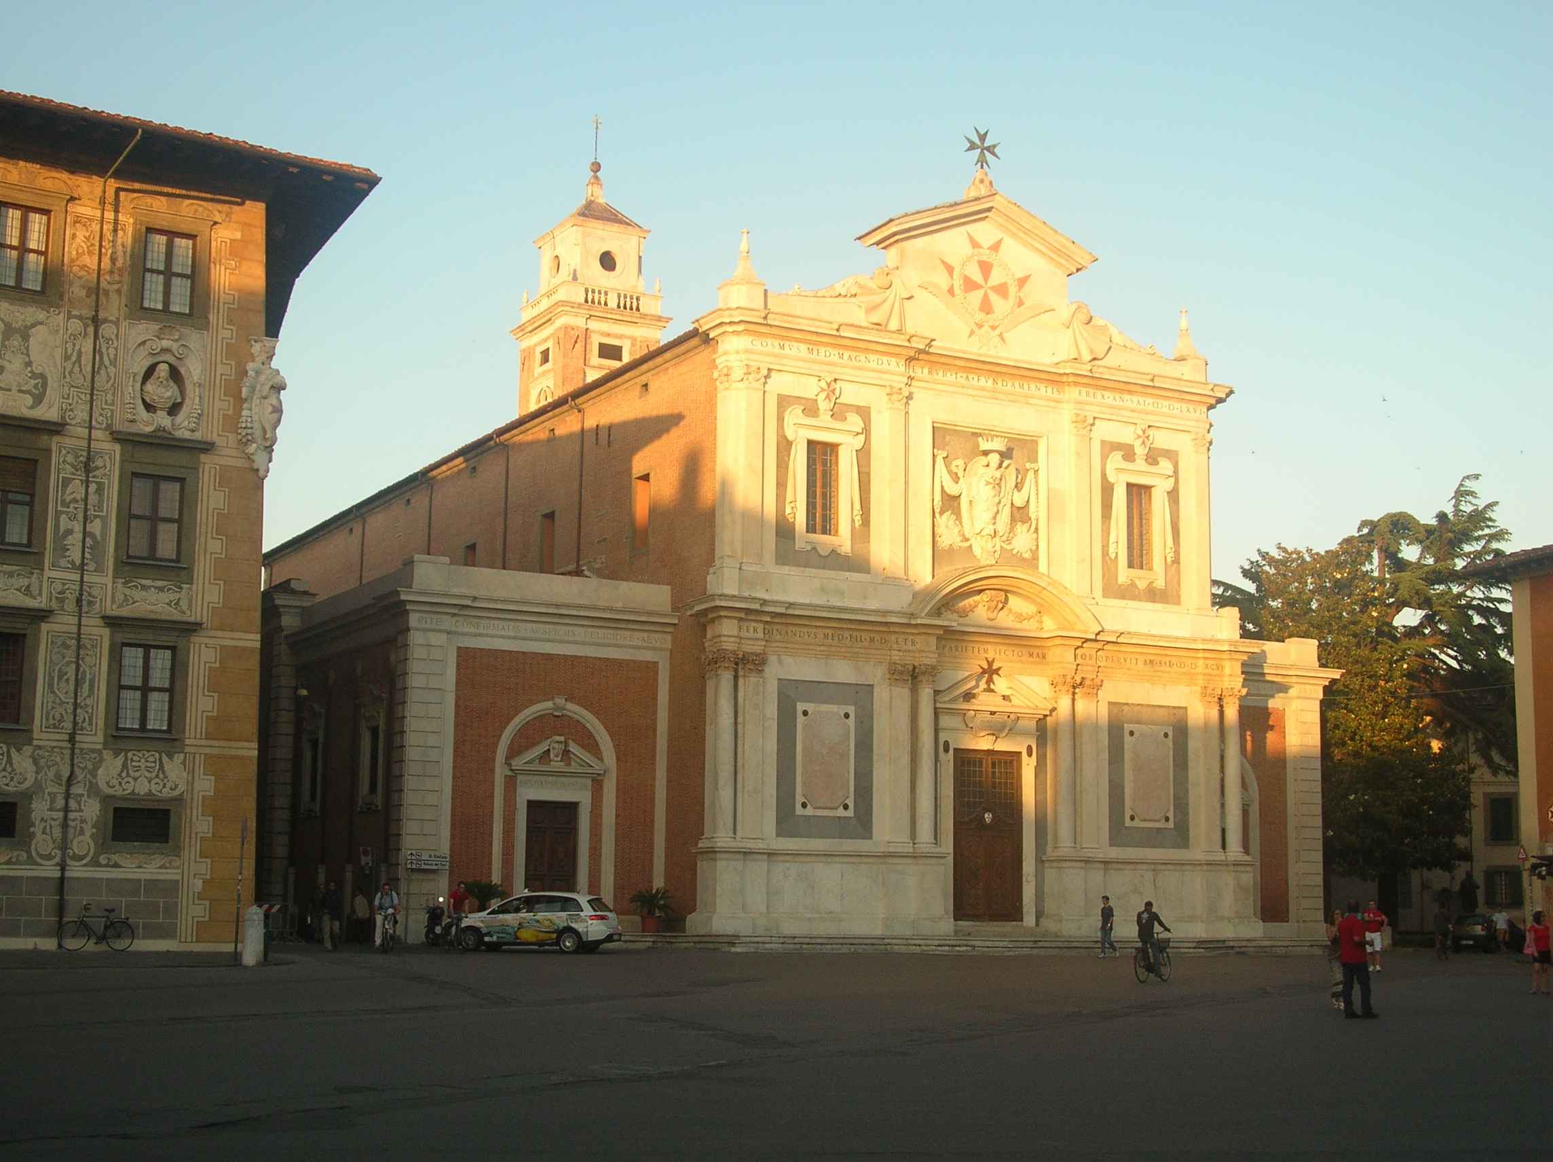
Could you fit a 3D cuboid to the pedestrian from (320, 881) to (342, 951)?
[{"bbox_3d":[-11.549,8.704,55.800,0.520,1.750,0.420,0,-9,3],"label":"pedestrian"}]

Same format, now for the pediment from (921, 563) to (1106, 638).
[{"bbox_3d":[7.476,0.522,68.601,6.710,2.030,1.000,5,-10,-28],"label":"pediment"}]

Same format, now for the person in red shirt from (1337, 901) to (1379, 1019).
[{"bbox_3d":[8.664,5.650,32.132,0.450,1.736,0.500,6,-10,-32],"label":"person in red shirt"}]

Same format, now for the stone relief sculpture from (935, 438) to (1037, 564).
[{"bbox_3d":[6.646,-2.575,67.600,3.963,4.135,0.500,5,-10,-28],"label":"stone relief sculpture"}]

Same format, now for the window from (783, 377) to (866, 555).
[{"bbox_3d":[1.524,-3.490,64.928,2.842,5.520,0.500,5,-10,-28],"label":"window"}]

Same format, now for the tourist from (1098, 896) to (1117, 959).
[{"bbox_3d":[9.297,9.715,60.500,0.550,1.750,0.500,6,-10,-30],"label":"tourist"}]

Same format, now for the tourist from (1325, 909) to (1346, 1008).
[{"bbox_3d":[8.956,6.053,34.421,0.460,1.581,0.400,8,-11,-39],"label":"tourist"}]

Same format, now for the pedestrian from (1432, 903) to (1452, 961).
[{"bbox_3d":[19.351,10.163,62.500,0.520,1.700,0.450,1,-9,0],"label":"pedestrian"}]

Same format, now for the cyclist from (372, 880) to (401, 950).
[{"bbox_3d":[-9.868,8.489,54.533,0.720,1.746,1.700,2,-9,-8],"label":"cyclist"}]

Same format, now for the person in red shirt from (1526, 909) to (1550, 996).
[{"bbox_3d":[14.875,7.256,42.000,0.500,1.650,0.360,5,-9,-24],"label":"person in red shirt"}]

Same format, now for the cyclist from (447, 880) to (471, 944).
[{"bbox_3d":[-8.424,8.884,57.334,0.550,1.757,0.650,5,-10,-25],"label":"cyclist"}]

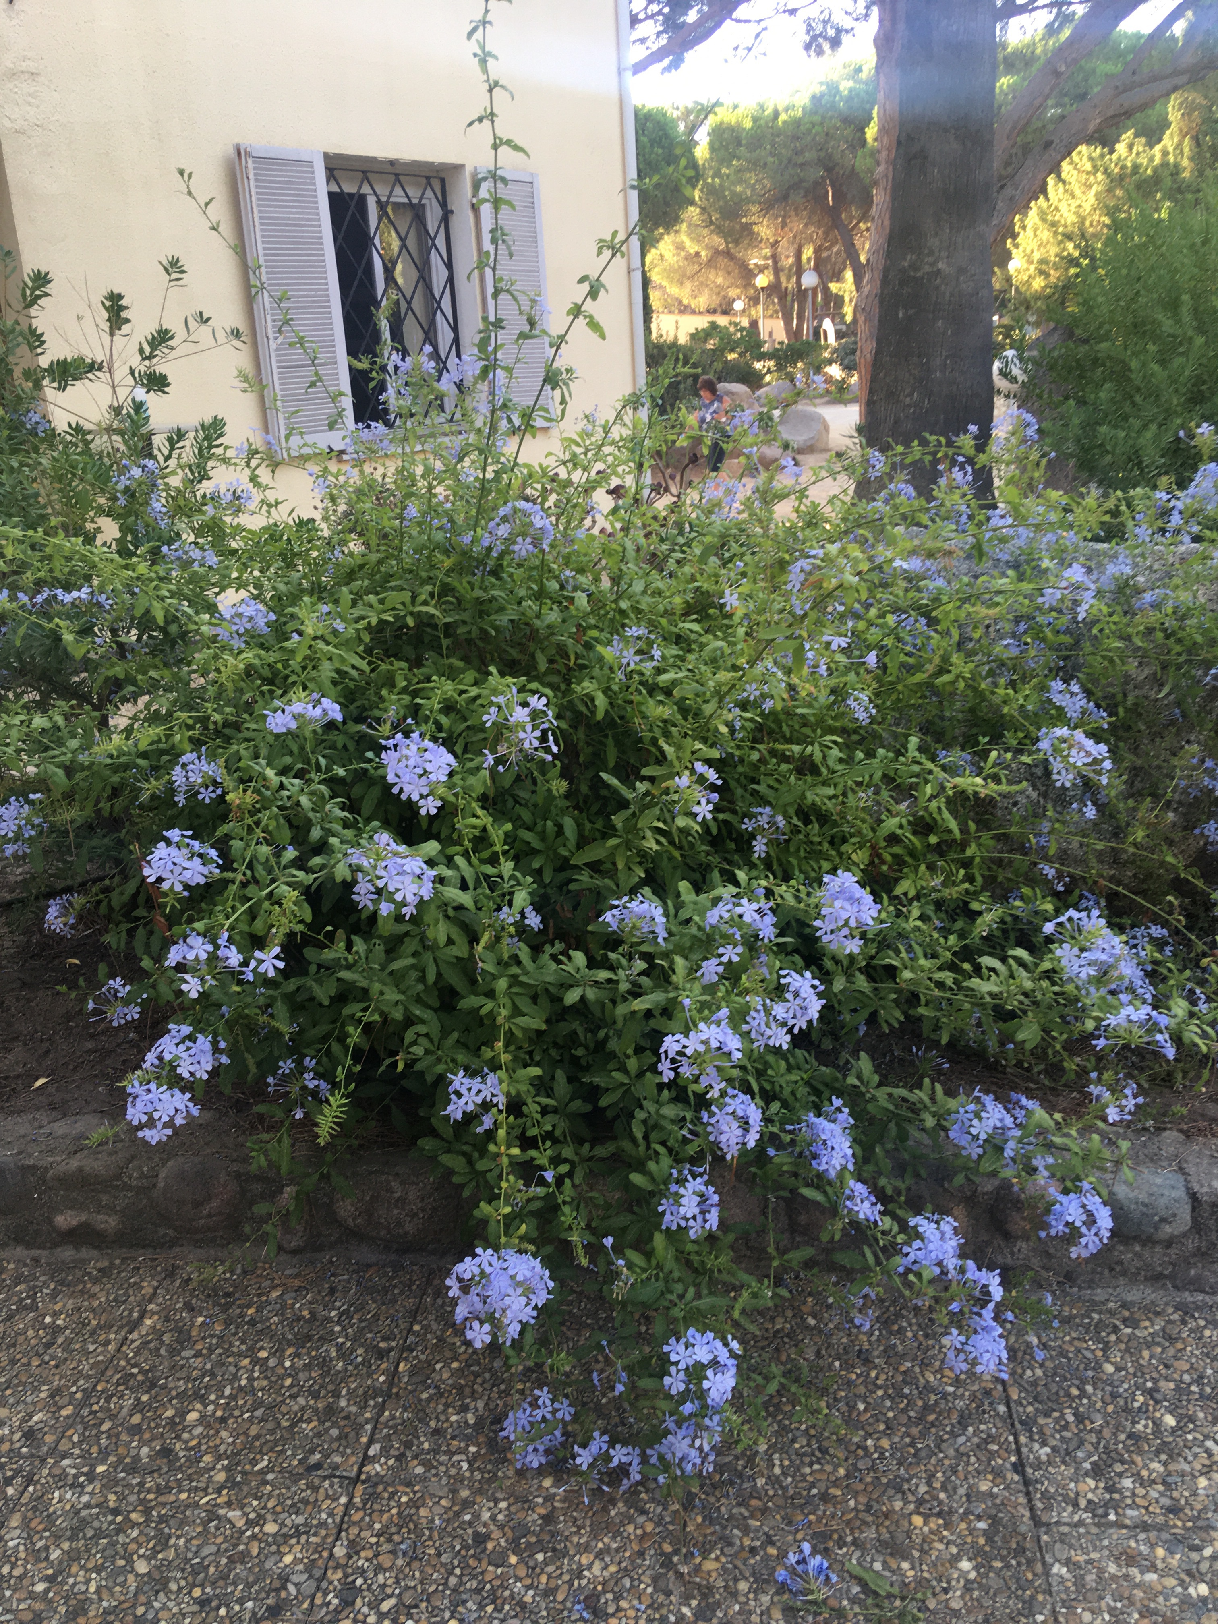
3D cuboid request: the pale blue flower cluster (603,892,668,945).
[{"bbox_3d":[0.039,0.158,2.020,0.098,0.077,0.086,0,19,7],"label":"pale blue flower cluster"}]

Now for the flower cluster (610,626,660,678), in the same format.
[{"bbox_3d":[0.042,-0.260,2.200,0.080,0.077,0.075,-3,19,1],"label":"flower cluster"}]

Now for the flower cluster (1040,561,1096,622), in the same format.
[{"bbox_3d":[0.702,-0.338,2.080,0.082,0.082,0.075,3,20,18],"label":"flower cluster"}]

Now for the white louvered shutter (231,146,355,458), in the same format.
[{"bbox_3d":[-1.460,-2.382,6.386,0.090,1.319,0.443,11,24,34],"label":"white louvered shutter"}]

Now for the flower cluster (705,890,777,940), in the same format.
[{"bbox_3d":[0.173,0.135,1.780,0.093,0.061,0.080,-2,19,5],"label":"flower cluster"}]

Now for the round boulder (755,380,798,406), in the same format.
[{"bbox_3d":[3.835,-9.573,31.152,0.960,0.620,0.800,-3,19,0],"label":"round boulder"}]

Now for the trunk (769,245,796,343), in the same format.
[{"bbox_3d":[5.111,-15.126,40.000,0.720,2.900,0.550,-1,19,8],"label":"trunk"}]

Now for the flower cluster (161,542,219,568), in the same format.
[{"bbox_3d":[-0.786,-0.483,2.550,0.109,0.060,0.085,-3,19,0],"label":"flower cluster"}]

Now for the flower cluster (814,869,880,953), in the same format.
[{"bbox_3d":[0.315,0.132,1.800,0.087,0.111,0.090,-3,20,0],"label":"flower cluster"}]

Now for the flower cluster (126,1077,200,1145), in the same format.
[{"bbox_3d":[-0.603,0.405,1.840,0.100,0.091,0.085,-3,20,0],"label":"flower cluster"}]

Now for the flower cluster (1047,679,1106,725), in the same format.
[{"bbox_3d":[0.895,-0.210,2.600,0.114,0.092,0.090,-3,20,0],"label":"flower cluster"}]

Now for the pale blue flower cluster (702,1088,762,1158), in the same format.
[{"bbox_3d":[0.165,0.416,1.820,0.080,0.093,0.070,0,19,7],"label":"pale blue flower cluster"}]

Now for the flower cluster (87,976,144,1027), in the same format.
[{"bbox_3d":[-0.853,0.328,2.350,0.099,0.088,0.085,-3,20,0],"label":"flower cluster"}]

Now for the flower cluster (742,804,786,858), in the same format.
[{"bbox_3d":[0.264,0.033,2.300,0.075,0.090,0.085,-3,19,0],"label":"flower cluster"}]

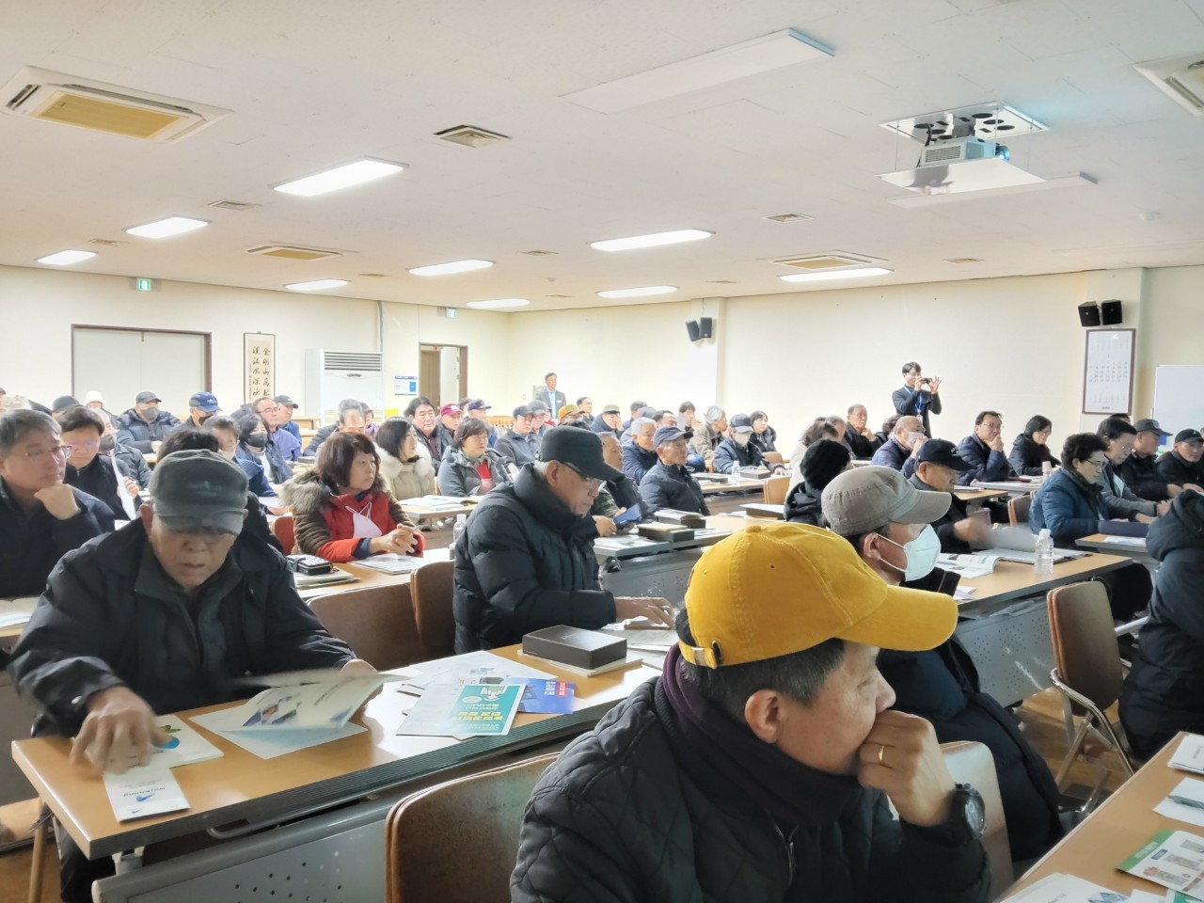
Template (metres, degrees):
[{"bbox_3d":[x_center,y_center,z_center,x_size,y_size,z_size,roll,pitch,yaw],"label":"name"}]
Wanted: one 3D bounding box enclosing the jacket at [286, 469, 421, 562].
[{"bbox_3d":[-1.000,0.374,3.681,0.530,0.590,0.470,-3,6,-44],"label":"jacket"}]

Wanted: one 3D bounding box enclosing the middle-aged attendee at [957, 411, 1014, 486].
[{"bbox_3d":[3.000,0.321,6.918,0.520,1.266,0.730,-2,5,-39],"label":"middle-aged attendee"}]

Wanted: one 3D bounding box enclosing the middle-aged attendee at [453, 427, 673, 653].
[{"bbox_3d":[-0.125,0.566,2.704,0.720,1.270,0.580,4,5,34],"label":"middle-aged attendee"}]

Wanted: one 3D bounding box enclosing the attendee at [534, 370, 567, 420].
[{"bbox_3d":[-0.821,-0.465,14.530,0.520,1.660,0.310,-1,4,-25],"label":"attendee"}]

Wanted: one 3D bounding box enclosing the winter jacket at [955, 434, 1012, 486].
[{"bbox_3d":[3.029,0.171,7.129,0.420,0.600,0.490,5,5,43],"label":"winter jacket"}]

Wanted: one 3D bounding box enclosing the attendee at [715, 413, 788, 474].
[{"bbox_3d":[1.265,0.293,7.434,0.600,1.200,0.720,-3,5,-42],"label":"attendee"}]

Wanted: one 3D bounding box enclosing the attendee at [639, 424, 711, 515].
[{"bbox_3d":[0.466,0.453,4.986,0.490,1.191,0.720,-2,5,-39],"label":"attendee"}]

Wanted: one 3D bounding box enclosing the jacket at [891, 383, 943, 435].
[{"bbox_3d":[3.199,-0.313,9.206,0.530,0.750,0.400,0,4,-27],"label":"jacket"}]

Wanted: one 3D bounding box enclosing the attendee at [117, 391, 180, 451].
[{"bbox_3d":[-3.848,0.117,7.722,0.560,1.252,0.720,-2,5,-44],"label":"attendee"}]

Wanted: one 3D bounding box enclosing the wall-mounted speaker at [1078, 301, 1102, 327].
[{"bbox_3d":[5.340,-1.496,9.882,0.180,0.240,0.195,-31,22,-33],"label":"wall-mounted speaker"}]

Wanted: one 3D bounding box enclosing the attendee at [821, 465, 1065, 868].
[{"bbox_3d":[0.734,0.657,1.774,0.550,1.227,0.780,-2,5,-44],"label":"attendee"}]

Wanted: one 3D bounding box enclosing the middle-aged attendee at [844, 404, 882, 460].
[{"bbox_3d":[2.399,0.197,8.343,0.510,1.285,0.730,-2,5,-39],"label":"middle-aged attendee"}]

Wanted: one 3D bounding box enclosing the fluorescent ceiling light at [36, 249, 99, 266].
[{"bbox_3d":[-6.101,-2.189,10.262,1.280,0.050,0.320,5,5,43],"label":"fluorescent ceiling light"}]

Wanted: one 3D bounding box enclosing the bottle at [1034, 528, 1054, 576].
[{"bbox_3d":[1.676,0.371,3.422,0.066,0.174,0.066,5,5,43],"label":"bottle"}]

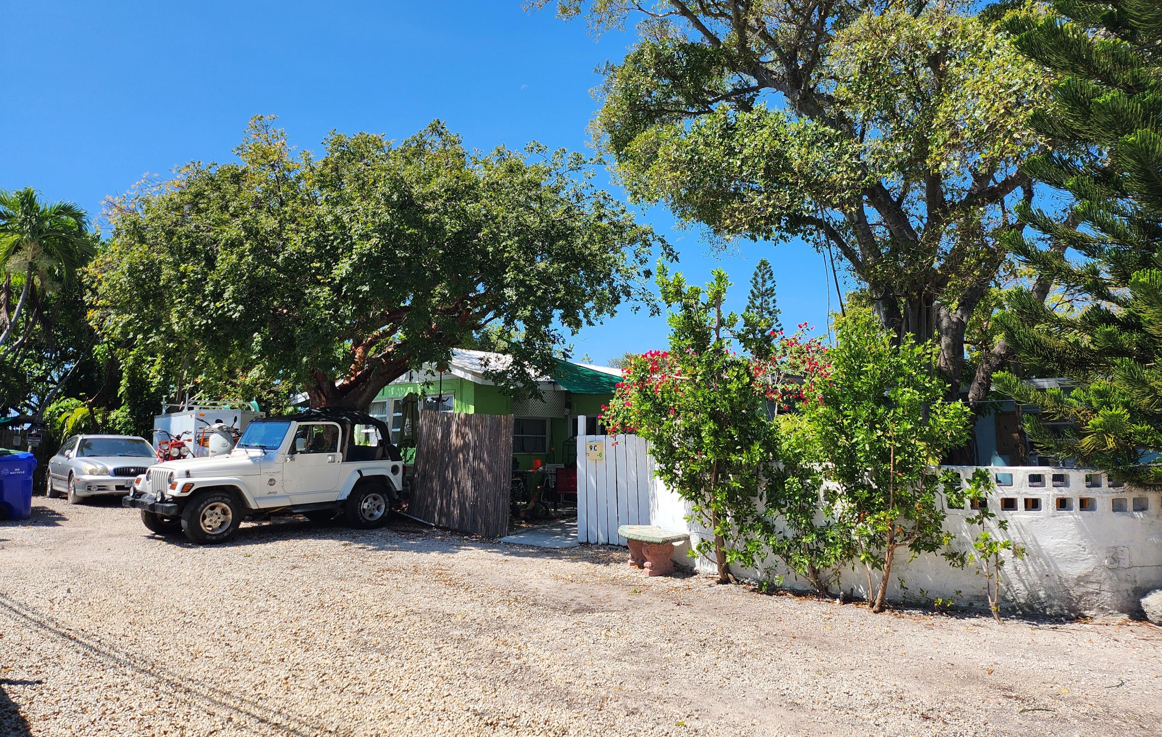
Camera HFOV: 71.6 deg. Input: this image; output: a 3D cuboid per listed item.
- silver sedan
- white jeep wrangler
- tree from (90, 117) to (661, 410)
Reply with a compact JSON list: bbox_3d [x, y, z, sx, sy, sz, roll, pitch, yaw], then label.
[{"bbox_3d":[-10.483,2.187,17.855,1.820,1.420,4.740,5,-6,-41],"label":"silver sedan"},{"bbox_3d":[-4.443,1.519,12.027,1.740,1.800,3.850,-4,-6,41],"label":"white jeep wrangler"},{"bbox_3d":[-3.601,-0.757,14.112,9.500,6.700,8.000,0,-5,0],"label":"tree"}]

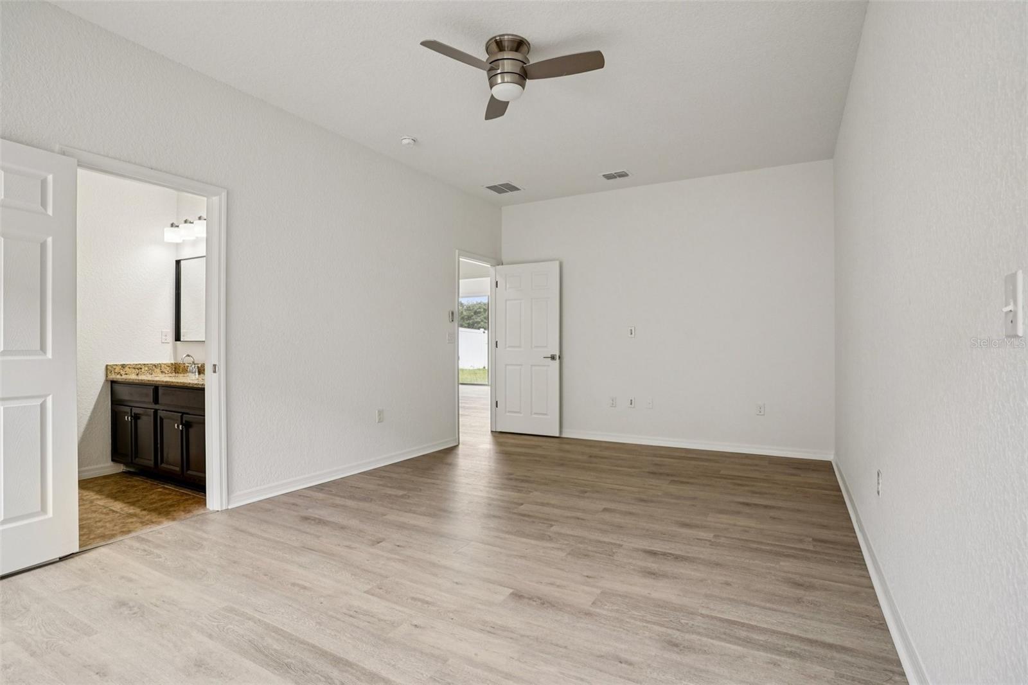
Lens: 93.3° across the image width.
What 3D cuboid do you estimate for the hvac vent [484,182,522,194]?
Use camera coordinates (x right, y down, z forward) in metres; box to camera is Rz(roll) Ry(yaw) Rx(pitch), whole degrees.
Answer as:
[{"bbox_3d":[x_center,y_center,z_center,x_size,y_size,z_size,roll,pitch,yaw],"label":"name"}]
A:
[{"bbox_3d":[-0.113,-1.694,5.369,0.320,0.030,0.320,0,-1,31],"label":"hvac vent"}]

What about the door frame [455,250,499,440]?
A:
[{"bbox_3d":[-0.443,0.059,5.716,0.140,2.130,0.872,0,-1,31],"label":"door frame"}]

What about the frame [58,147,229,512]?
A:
[{"bbox_3d":[-2.164,0.044,2.875,0.140,2.110,0.860,0,-1,31],"label":"frame"}]

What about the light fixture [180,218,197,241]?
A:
[{"bbox_3d":[-2.778,-0.965,4.137,0.125,0.165,0.130,0,-1,31],"label":"light fixture"}]

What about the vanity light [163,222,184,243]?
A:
[{"bbox_3d":[-2.992,-0.964,4.266,0.125,0.165,0.130,0,-1,31],"label":"vanity light"}]

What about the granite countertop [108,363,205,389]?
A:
[{"bbox_3d":[-2.580,0.250,3.845,1.580,0.128,0.520,0,-1,31],"label":"granite countertop"}]

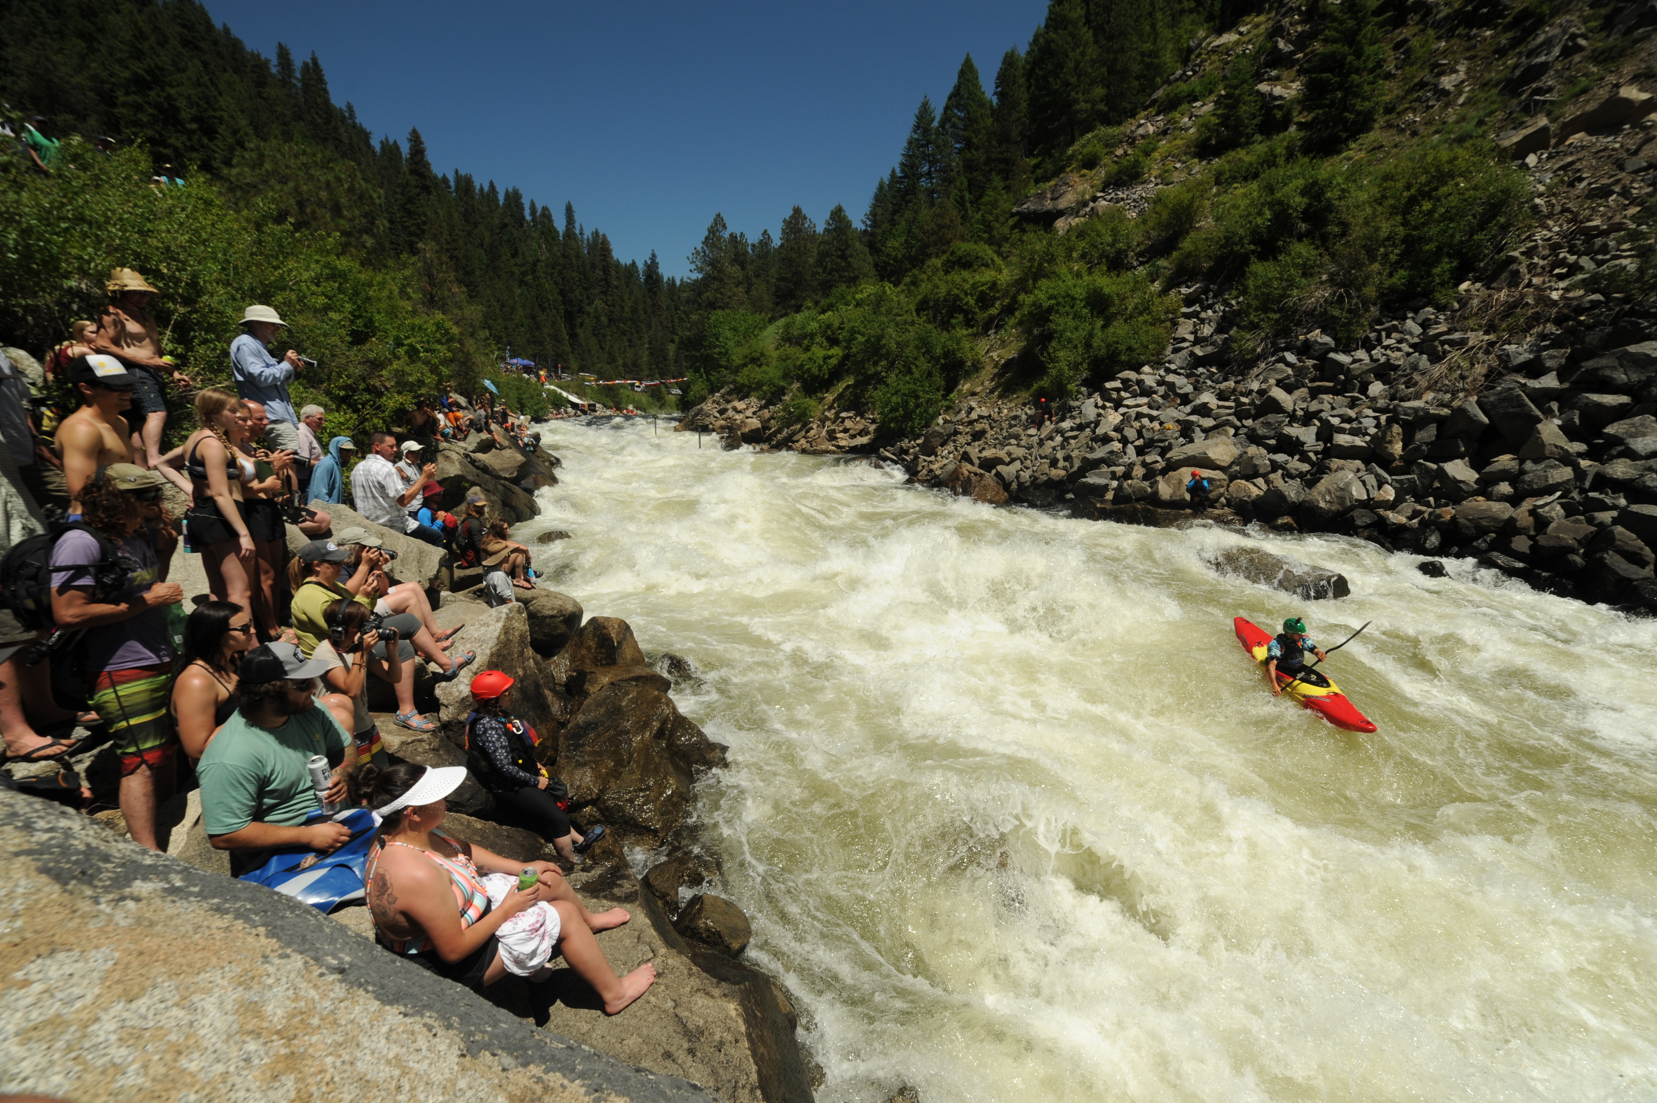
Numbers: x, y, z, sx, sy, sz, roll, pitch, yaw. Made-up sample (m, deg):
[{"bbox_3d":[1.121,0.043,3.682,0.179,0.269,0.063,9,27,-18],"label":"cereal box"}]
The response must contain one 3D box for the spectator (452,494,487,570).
[{"bbox_3d":[-4.013,-0.200,7.643,0.720,0.950,0.480,-5,13,-21],"label":"spectator"}]

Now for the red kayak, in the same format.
[{"bbox_3d":[6.217,1.600,8.571,0.660,0.400,2.700,0,20,1],"label":"red kayak"}]

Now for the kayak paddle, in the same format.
[{"bbox_3d":[6.286,1.511,8.351,1.950,0.200,0.170,-38,16,-2],"label":"kayak paddle"}]

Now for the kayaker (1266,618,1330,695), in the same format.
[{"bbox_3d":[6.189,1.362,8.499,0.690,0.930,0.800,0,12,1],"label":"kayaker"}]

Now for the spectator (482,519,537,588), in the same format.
[{"bbox_3d":[-3.740,0.045,7.605,0.660,0.840,0.460,-3,12,-15],"label":"spectator"}]

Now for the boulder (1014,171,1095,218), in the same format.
[{"bbox_3d":[16.840,-26.479,48.000,6.000,3.400,5.000,6,13,26],"label":"boulder"}]

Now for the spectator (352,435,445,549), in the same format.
[{"bbox_3d":[-3.979,-0.500,6.027,0.820,1.200,0.550,-7,14,-31],"label":"spectator"}]

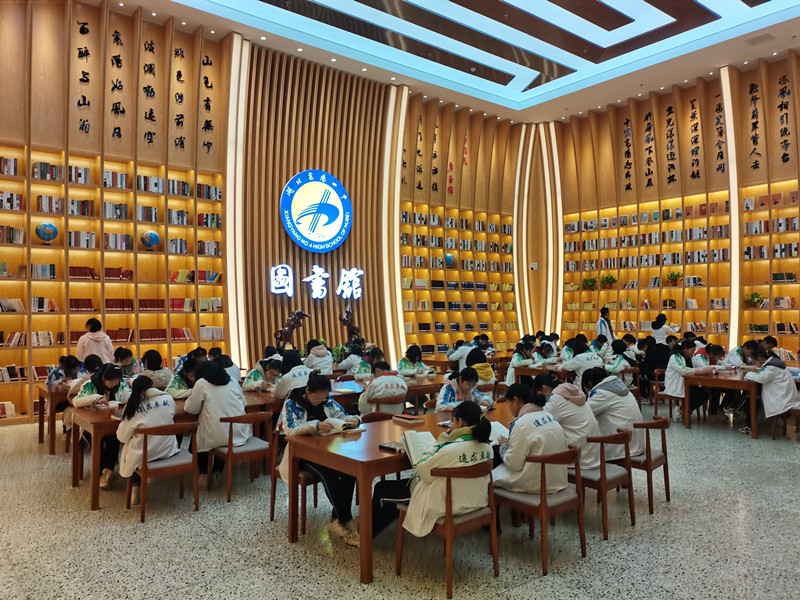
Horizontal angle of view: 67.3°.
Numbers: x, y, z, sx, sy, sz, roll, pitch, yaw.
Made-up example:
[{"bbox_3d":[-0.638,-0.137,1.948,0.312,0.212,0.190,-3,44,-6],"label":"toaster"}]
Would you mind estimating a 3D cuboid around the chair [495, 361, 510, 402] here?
[{"bbox_3d":[2.103,1.513,10.693,0.500,0.765,0.520,0,-1,-38],"label":"chair"}]

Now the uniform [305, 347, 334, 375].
[{"bbox_3d":[-1.181,1.066,8.807,0.500,0.620,0.480,0,-1,-39],"label":"uniform"}]

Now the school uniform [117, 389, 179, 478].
[{"bbox_3d":[-2.159,1.144,5.133,0.480,0.730,0.450,1,-1,-40],"label":"school uniform"}]

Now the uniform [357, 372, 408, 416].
[{"bbox_3d":[-0.222,1.103,6.957,0.520,0.620,0.480,0,-1,-38],"label":"uniform"}]

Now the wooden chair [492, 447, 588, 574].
[{"bbox_3d":[0.943,1.373,4.122,0.530,0.760,0.500,1,-1,-40],"label":"wooden chair"}]

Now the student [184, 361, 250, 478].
[{"bbox_3d":[-1.683,1.195,5.770,0.520,1.190,0.800,0,-1,-41],"label":"student"}]

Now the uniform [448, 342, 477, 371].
[{"bbox_3d":[1.251,1.177,11.835,0.520,0.690,0.520,1,-2,-39],"label":"uniform"}]

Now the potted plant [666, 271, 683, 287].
[{"bbox_3d":[6.330,-0.485,13.871,0.350,0.355,0.370,1,-1,-40],"label":"potted plant"}]

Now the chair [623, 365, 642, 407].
[{"bbox_3d":[3.393,1.418,9.192,0.520,0.745,0.490,0,-1,-41],"label":"chair"}]

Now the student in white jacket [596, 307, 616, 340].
[{"bbox_3d":[4.409,0.999,12.788,0.340,1.660,0.480,-1,-1,20],"label":"student in white jacket"}]

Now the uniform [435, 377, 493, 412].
[{"bbox_3d":[0.600,1.055,5.666,0.560,0.630,0.500,1,-2,-39],"label":"uniform"}]

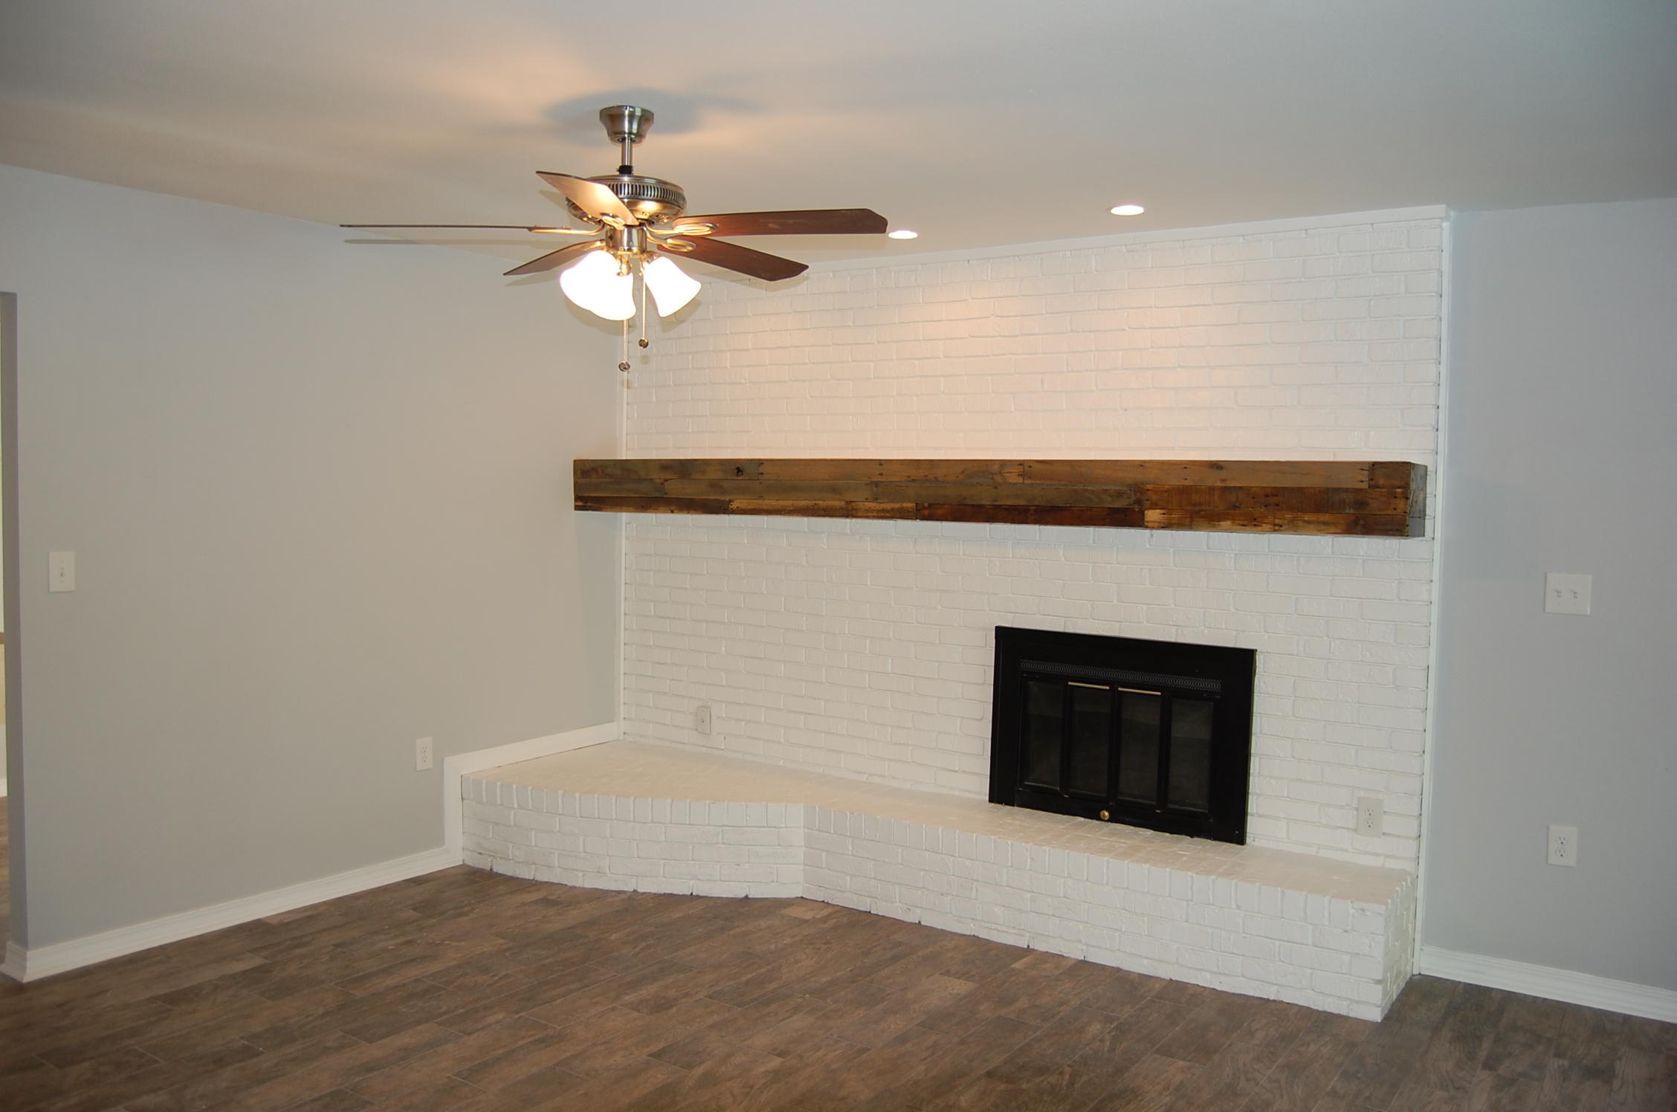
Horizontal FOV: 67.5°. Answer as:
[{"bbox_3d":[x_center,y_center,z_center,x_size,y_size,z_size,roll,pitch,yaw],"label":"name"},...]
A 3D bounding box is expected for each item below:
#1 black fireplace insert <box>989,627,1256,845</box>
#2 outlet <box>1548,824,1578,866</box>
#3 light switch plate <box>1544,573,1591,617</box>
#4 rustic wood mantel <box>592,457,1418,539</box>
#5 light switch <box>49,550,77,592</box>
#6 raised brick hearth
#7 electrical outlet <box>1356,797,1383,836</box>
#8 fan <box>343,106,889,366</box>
[{"bbox_3d":[0.977,0.627,4.480,0.960,0.672,0.050,3,4,32],"label":"black fireplace insert"},{"bbox_3d":[2.184,0.878,3.789,0.073,0.118,0.010,3,4,32],"label":"outlet"},{"bbox_3d":[2.183,0.113,3.757,0.118,0.118,0.012,3,4,32],"label":"light switch plate"},{"bbox_3d":[0.338,-0.241,4.721,3.370,0.223,0.260,3,4,32],"label":"rustic wood mantel"},{"bbox_3d":[-2.334,0.049,3.777,0.010,0.118,0.072,3,4,37],"label":"light switch"},{"bbox_3d":[0.144,1.114,4.493,3.352,0.350,0.936,3,3,33],"label":"raised brick hearth"},{"bbox_3d":[1.710,0.844,4.051,0.074,0.119,0.010,3,4,32],"label":"electrical outlet"},{"bbox_3d":[-0.512,-0.750,2.985,1.300,0.605,1.300,3,4,32],"label":"fan"}]

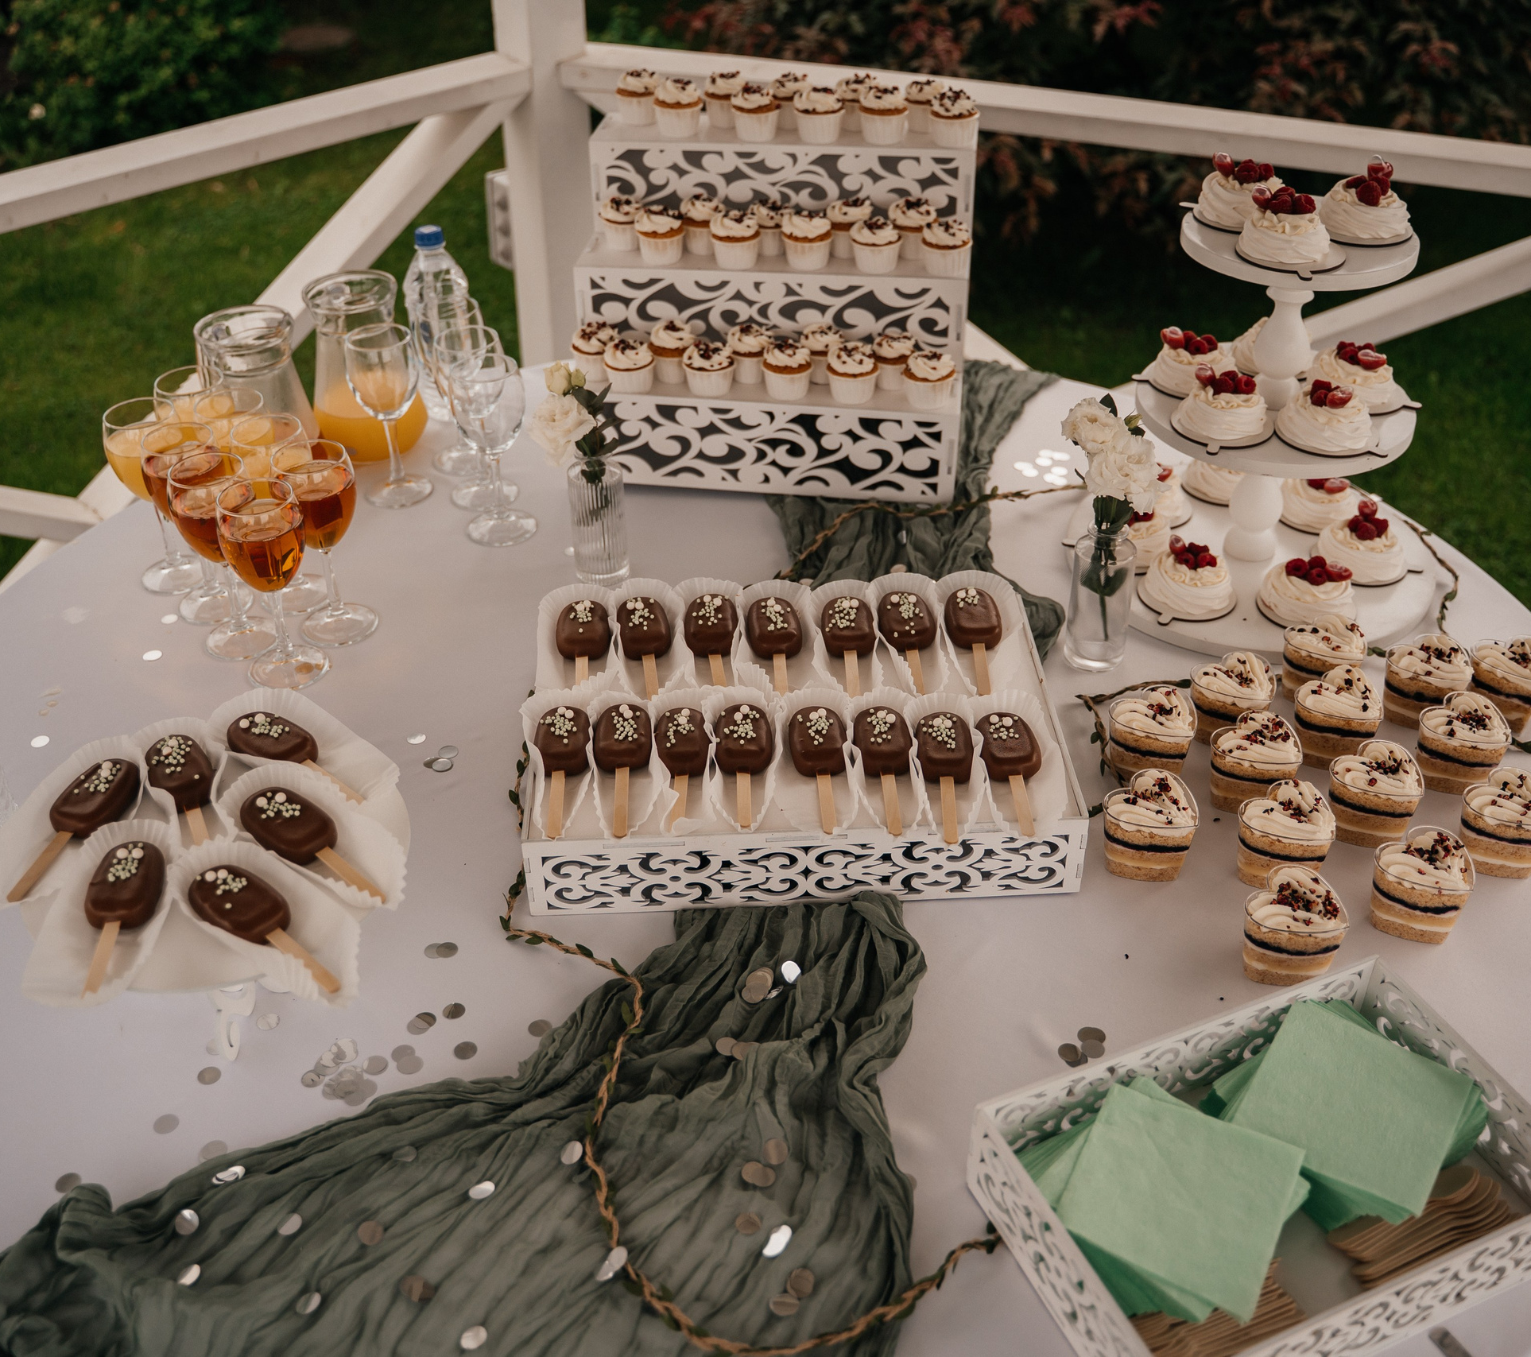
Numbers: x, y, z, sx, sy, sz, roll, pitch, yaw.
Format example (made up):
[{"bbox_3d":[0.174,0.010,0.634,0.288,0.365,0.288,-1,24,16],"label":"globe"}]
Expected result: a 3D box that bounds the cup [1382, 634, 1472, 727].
[{"bbox_3d":[0.590,0.011,1.395,0.074,0.062,0.076,-21,40,-26],"label":"cup"}]

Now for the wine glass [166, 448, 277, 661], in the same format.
[{"bbox_3d":[-0.479,-0.107,1.404,0.075,0.174,0.075,-1,36,0],"label":"wine glass"}]

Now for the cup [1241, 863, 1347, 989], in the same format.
[{"bbox_3d":[0.366,0.172,1.088,0.071,0.062,0.068,-29,44,-33],"label":"cup"}]

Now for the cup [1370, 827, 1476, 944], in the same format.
[{"bbox_3d":[0.512,0.167,1.222,0.077,0.063,0.072,-23,41,-27],"label":"cup"}]

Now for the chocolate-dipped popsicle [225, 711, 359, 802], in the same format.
[{"bbox_3d":[-0.348,0.059,1.183,0.150,0.020,0.044,27,43,33],"label":"chocolate-dipped popsicle"}]

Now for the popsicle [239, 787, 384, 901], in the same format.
[{"bbox_3d":[-0.336,0.128,1.179,0.163,0.025,0.049,26,44,32],"label":"popsicle"}]

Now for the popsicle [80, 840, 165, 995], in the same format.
[{"bbox_3d":[-0.417,0.157,1.020,0.044,0.022,0.146,-3,35,-3],"label":"popsicle"}]

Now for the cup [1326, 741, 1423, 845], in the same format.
[{"bbox_3d":[0.474,0.095,1.219,0.073,0.060,0.069,-24,42,-28],"label":"cup"}]

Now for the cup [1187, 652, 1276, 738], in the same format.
[{"bbox_3d":[0.413,0.026,1.377,0.074,0.062,0.076,-20,40,-26],"label":"cup"}]

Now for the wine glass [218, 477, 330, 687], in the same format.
[{"bbox_3d":[-0.462,-0.087,1.485,0.082,0.188,0.082,-1,36,0],"label":"wine glass"}]

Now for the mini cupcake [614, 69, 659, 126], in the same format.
[{"bbox_3d":[-0.142,-0.647,1.758,0.052,0.055,0.052,5,36,8],"label":"mini cupcake"}]

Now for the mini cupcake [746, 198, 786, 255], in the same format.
[{"bbox_3d":[0.006,-0.478,1.665,0.052,0.055,0.052,3,36,6],"label":"mini cupcake"}]

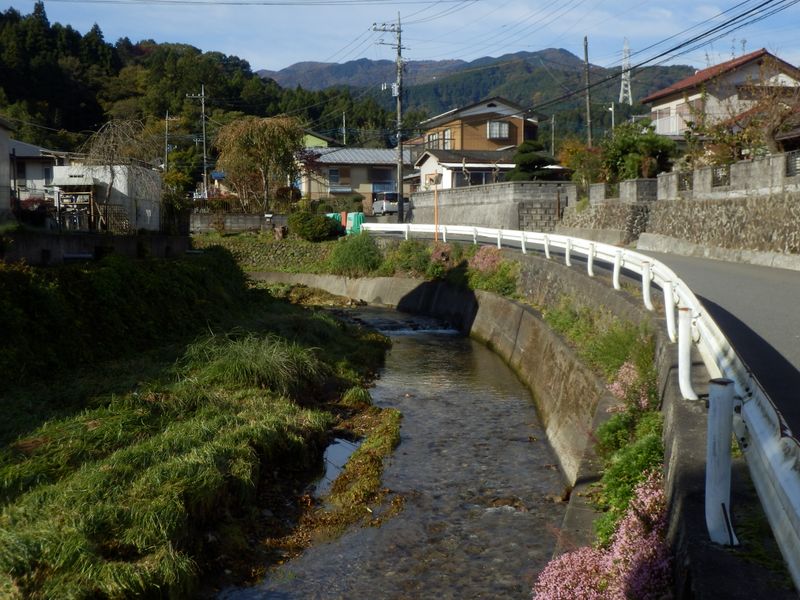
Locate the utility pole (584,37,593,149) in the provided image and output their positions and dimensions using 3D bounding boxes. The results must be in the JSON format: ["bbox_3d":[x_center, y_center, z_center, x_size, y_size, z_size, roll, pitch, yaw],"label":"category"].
[{"bbox_3d":[12.400,-12.250,77.000,0.320,10.000,0.320,-3,4,0],"label":"utility pole"}]

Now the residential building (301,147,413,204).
[{"bbox_3d":[-3.590,-9.265,91.000,8.300,5.000,7.200,-2,4,-18],"label":"residential building"}]

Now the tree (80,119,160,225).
[{"bbox_3d":[-12.569,-5.666,53.000,3.600,4.950,3.500,0,4,0],"label":"tree"}]

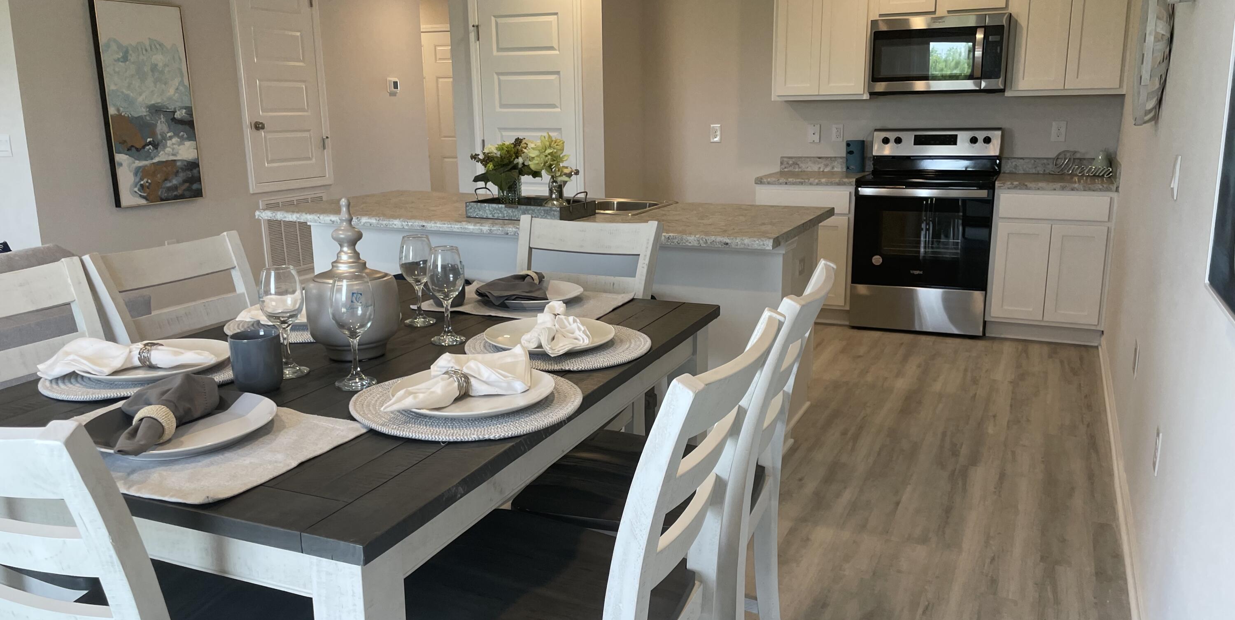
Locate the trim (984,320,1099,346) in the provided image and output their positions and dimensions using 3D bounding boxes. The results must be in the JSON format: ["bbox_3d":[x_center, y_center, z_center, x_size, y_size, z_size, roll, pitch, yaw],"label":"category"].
[{"bbox_3d":[2.428,0.130,5.315,0.595,0.102,0.020,5,14,23],"label":"trim"}]

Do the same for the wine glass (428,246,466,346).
[{"bbox_3d":[-0.375,-0.034,2.028,0.081,0.205,0.081,-1,13,0],"label":"wine glass"}]

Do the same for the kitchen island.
[{"bbox_3d":[-0.353,-0.024,4.413,2.525,0.914,0.994,5,14,24],"label":"kitchen island"}]

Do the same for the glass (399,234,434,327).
[{"bbox_3d":[-0.456,-0.070,2.109,0.078,0.200,0.078,4,14,22],"label":"glass"}]

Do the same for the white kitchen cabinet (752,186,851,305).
[{"bbox_3d":[1.246,-0.439,5.919,0.600,0.767,0.600,5,14,23],"label":"white kitchen cabinet"}]

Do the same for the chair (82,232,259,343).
[{"bbox_3d":[-0.928,0.373,2.413,0.560,1.080,0.455,6,15,28],"label":"chair"}]

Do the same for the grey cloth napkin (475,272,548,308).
[{"bbox_3d":[-0.258,-0.060,2.407,0.220,0.060,0.250,5,15,25],"label":"grey cloth napkin"}]

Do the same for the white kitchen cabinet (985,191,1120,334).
[{"bbox_3d":[2.495,-0.337,5.386,0.603,0.767,0.600,5,14,23],"label":"white kitchen cabinet"}]

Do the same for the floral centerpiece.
[{"bbox_3d":[-0.410,-0.595,4.054,0.480,0.360,0.250,5,15,25],"label":"floral centerpiece"}]

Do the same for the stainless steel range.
[{"bbox_3d":[1.845,-0.472,5.563,0.760,1.190,0.680,5,15,25],"label":"stainless steel range"}]

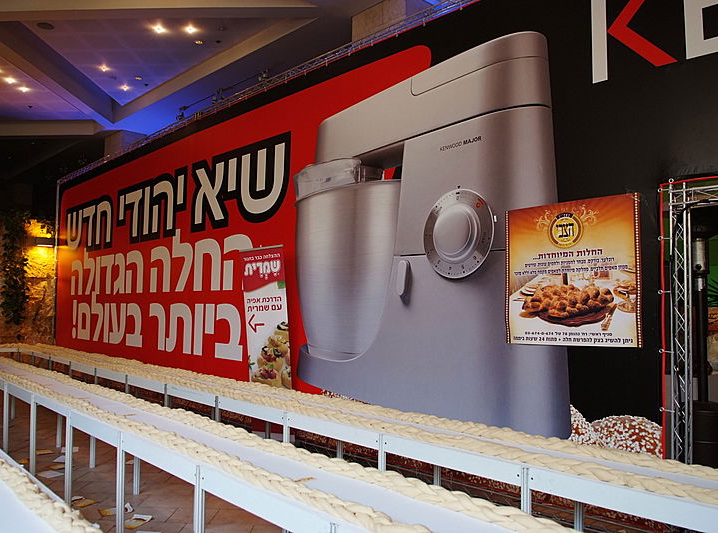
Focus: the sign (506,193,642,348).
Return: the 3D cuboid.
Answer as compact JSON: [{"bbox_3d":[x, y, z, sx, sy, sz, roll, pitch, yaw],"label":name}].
[{"bbox_3d":[1.470,0.050,4.063,0.020,1.008,0.987,5,-6,-43],"label":"sign"}]

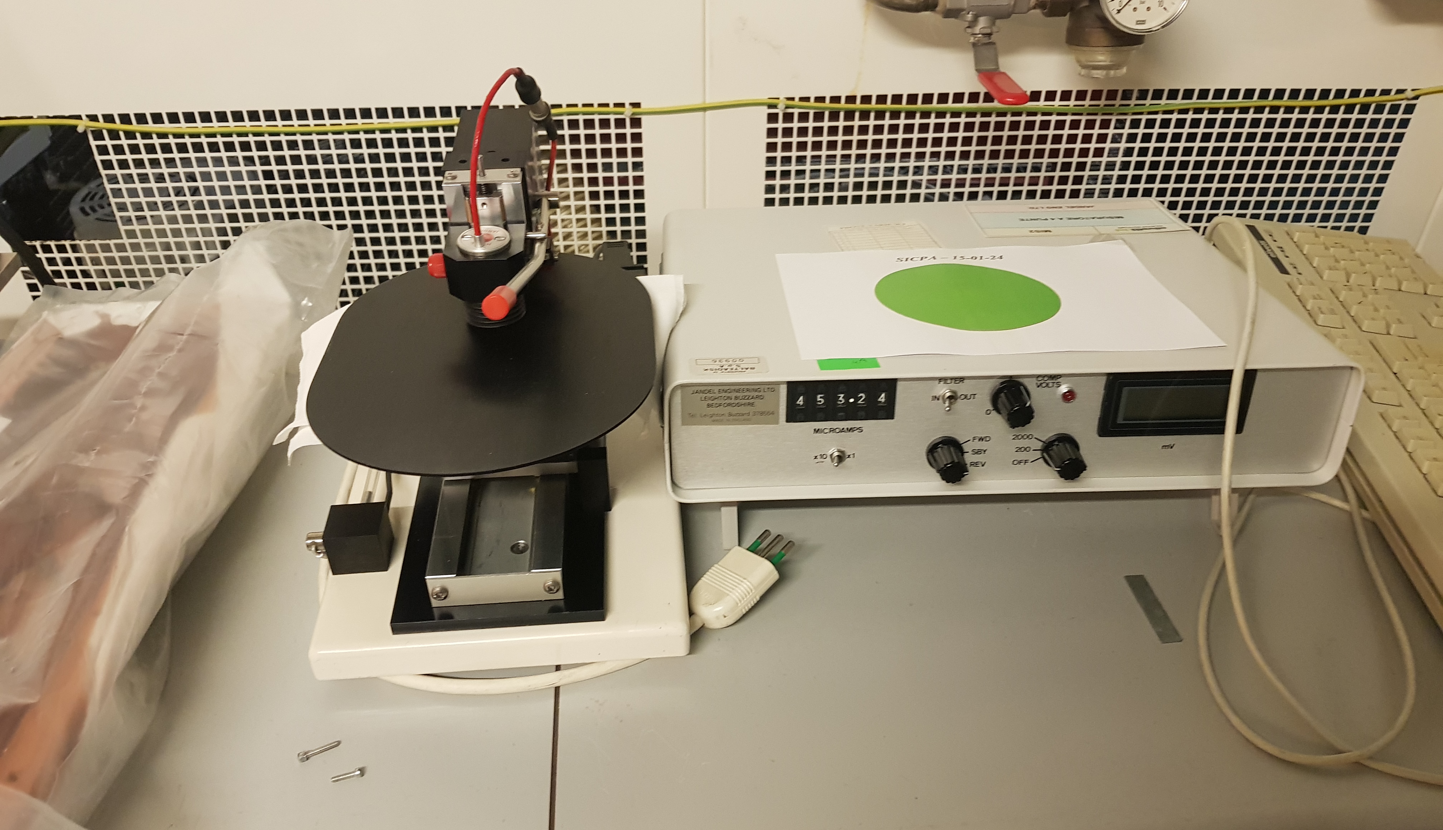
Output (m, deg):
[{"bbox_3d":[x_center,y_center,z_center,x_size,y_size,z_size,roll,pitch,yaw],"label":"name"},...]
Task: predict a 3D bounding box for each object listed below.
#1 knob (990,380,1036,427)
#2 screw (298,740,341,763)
[{"bbox_3d":[0.180,-0.007,0.668,0.023,0.023,0.021,-2,30,-2],"label":"knob"},{"bbox_3d":[-0.211,0.176,0.570,0.021,0.004,0.004,-16,37,-24],"label":"screw"}]

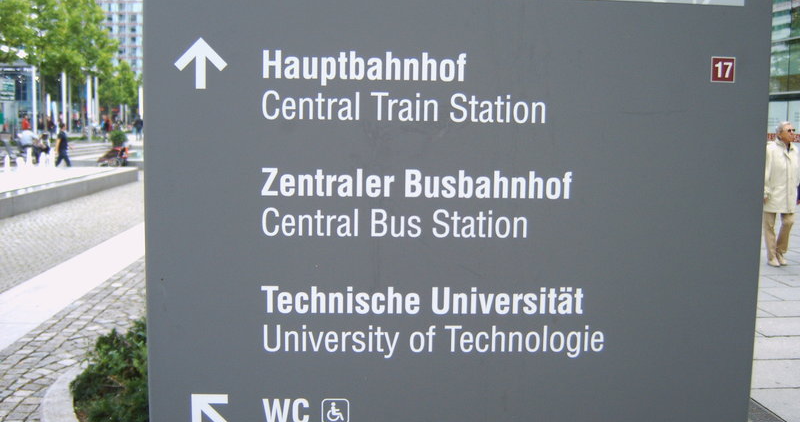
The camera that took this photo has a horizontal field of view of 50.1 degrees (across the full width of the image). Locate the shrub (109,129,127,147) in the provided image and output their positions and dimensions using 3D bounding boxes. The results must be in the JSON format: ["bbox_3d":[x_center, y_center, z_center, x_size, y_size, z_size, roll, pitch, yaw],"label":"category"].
[{"bbox_3d":[-13.201,-3.359,40.000,0.840,0.880,0.840,0,5,0],"label":"shrub"}]

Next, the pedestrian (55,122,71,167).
[{"bbox_3d":[-10.854,-1.962,27.500,0.520,1.720,0.520,-1,6,-9],"label":"pedestrian"}]

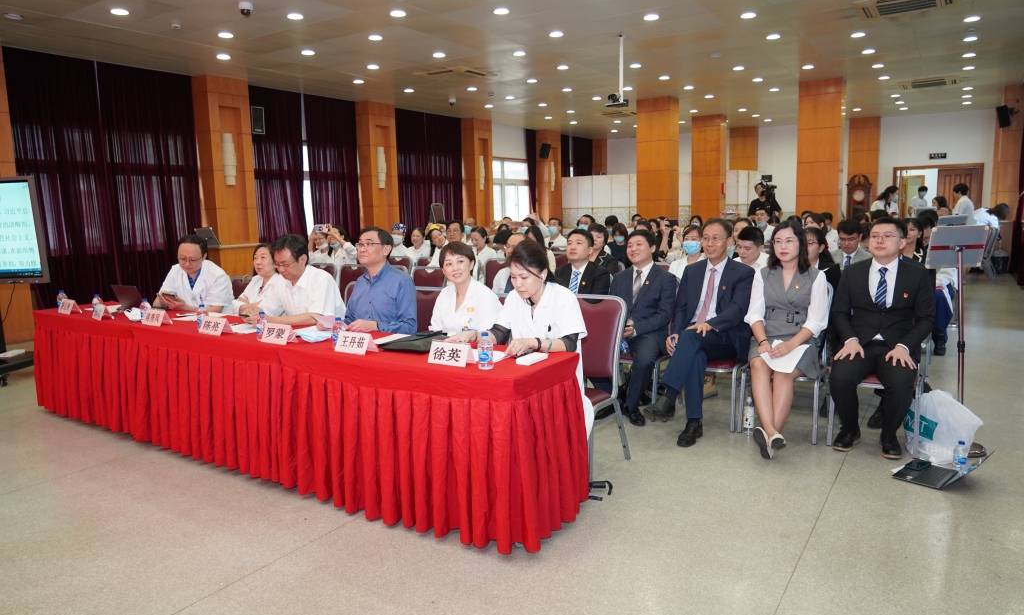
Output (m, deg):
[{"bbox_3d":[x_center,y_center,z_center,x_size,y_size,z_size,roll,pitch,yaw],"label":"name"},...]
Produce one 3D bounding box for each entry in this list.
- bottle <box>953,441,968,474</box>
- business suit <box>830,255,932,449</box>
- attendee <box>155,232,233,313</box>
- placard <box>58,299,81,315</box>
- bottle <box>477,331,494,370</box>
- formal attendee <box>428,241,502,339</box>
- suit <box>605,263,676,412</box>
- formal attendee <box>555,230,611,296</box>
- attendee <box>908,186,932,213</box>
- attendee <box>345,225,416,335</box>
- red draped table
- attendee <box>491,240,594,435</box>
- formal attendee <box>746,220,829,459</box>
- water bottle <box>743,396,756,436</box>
[{"bbox_3d":[2.332,0.778,3.542,0.066,0.165,0.066,4,9,33],"label":"bottle"},{"bbox_3d":[2.122,0.235,3.967,0.550,1.070,0.620,4,10,33],"label":"business suit"},{"bbox_3d":[-2.356,0.118,5.136,0.540,1.280,0.720,1,8,19],"label":"attendee"},{"bbox_3d":[-3.262,-0.005,5.043,0.200,0.100,0.085,4,10,35],"label":"placard"},{"bbox_3d":[-0.115,0.193,3.032,0.067,0.161,0.067,-1,8,0],"label":"bottle"},{"bbox_3d":[-0.279,0.264,3.789,0.500,1.250,0.720,3,9,28],"label":"formal attendee"},{"bbox_3d":[0.902,0.163,4.770,0.500,0.930,0.620,3,9,30],"label":"suit"},{"bbox_3d":[0.496,0.076,5.000,0.520,1.250,0.720,3,9,30],"label":"formal attendee"},{"bbox_3d":[8.276,-1.607,13.923,0.500,1.710,0.320,0,8,6],"label":"attendee"},{"bbox_3d":[-0.799,0.192,4.120,0.540,1.330,0.720,4,9,33],"label":"attendee"},{"bbox_3d":[-1.669,0.499,4.286,4.460,0.750,0.680,4,10,33],"label":"red draped table"},{"bbox_3d":[0.077,0.298,3.439,0.540,1.260,0.740,4,9,33],"label":"attendee"},{"bbox_3d":[1.640,0.150,4.162,0.490,1.335,0.800,4,10,33],"label":"formal attendee"},{"bbox_3d":[1.504,0.685,4.325,0.067,0.235,0.067,4,10,33],"label":"water bottle"}]

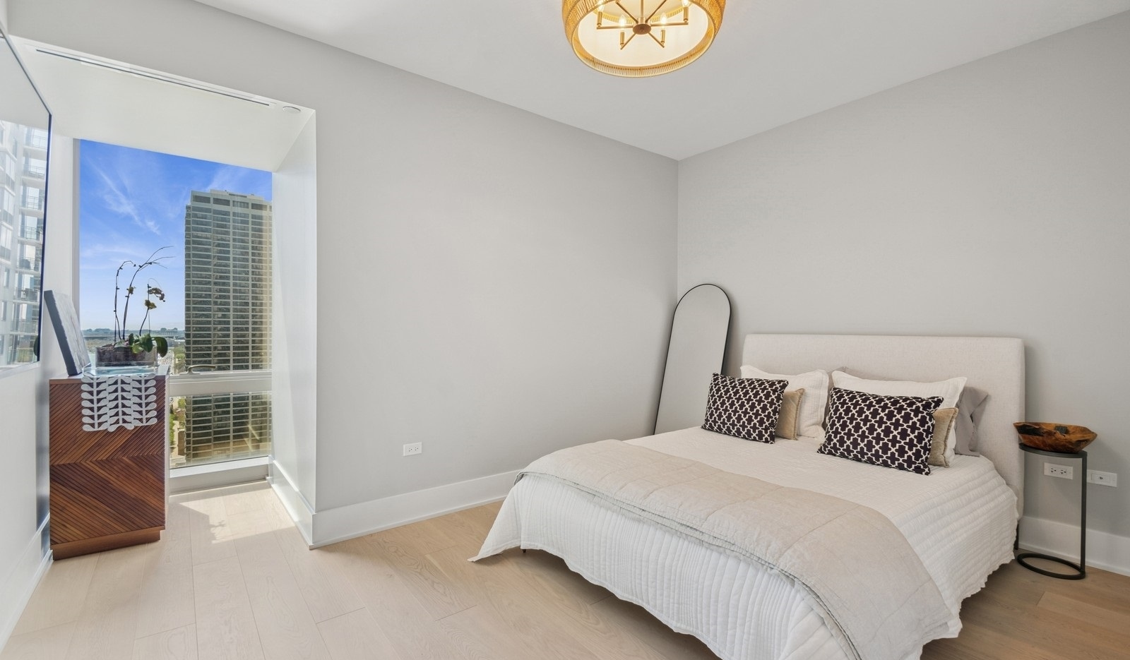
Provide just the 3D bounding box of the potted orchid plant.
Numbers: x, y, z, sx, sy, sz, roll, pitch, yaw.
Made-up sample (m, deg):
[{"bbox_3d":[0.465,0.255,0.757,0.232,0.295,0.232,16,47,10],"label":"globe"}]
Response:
[{"bbox_3d":[-2.617,-0.127,2.869,0.330,0.750,0.240,0,1,-38],"label":"potted orchid plant"}]

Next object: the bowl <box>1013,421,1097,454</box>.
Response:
[{"bbox_3d":[2.462,0.544,2.376,0.270,0.100,0.290,0,1,-39],"label":"bowl"}]

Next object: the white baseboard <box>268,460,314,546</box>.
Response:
[{"bbox_3d":[-1.859,1.095,3.148,0.025,0.187,1.478,0,1,-40],"label":"white baseboard"}]

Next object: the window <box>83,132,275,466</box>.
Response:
[{"bbox_3d":[-2.767,-0.128,3.421,1.102,2.270,0.090,0,0,-36],"label":"window"}]

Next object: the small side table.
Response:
[{"bbox_3d":[2.461,0.899,2.378,0.250,0.610,0.250,0,1,-39],"label":"small side table"}]

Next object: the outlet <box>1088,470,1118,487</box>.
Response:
[{"bbox_3d":[2.707,0.750,2.379,0.010,0.071,0.114,0,1,-39],"label":"outlet"}]

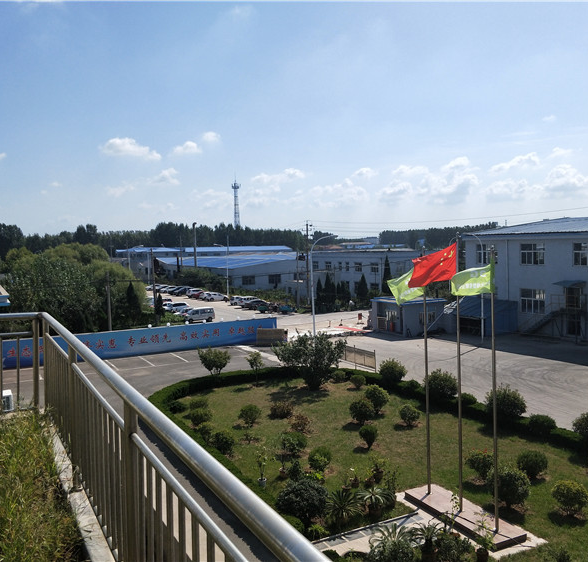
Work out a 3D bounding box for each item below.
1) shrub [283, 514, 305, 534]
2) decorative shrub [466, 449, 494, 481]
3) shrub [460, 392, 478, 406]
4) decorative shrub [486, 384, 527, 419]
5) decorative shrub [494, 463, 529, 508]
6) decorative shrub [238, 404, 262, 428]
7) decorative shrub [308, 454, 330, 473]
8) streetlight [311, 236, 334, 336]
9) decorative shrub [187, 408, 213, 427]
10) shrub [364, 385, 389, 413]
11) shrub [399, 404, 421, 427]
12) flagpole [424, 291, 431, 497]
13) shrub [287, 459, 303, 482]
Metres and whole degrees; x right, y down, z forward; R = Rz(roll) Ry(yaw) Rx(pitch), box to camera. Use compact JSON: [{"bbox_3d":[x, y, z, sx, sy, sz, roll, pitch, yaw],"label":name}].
[{"bbox_3d":[-0.200,7.930,17.500,0.980,0.780,0.980,-1,4,0],"label":"shrub"},{"bbox_3d":[7.323,7.197,21.146,1.080,1.100,1.080,-1,4,0],"label":"decorative shrub"},{"bbox_3d":[9.670,6.720,30.000,1.030,1.000,1.030,-1,4,0],"label":"shrub"},{"bbox_3d":[10.903,6.299,27.772,2.000,1.850,2.000,-1,4,0],"label":"decorative shrub"},{"bbox_3d":[7.355,6.981,18.479,1.369,1.546,1.369,-1,4,0],"label":"decorative shrub"},{"bbox_3d":[-2.416,7.400,29.566,1.285,1.224,1.246,-1,4,-5],"label":"decorative shrub"},{"bbox_3d":[1.120,7.480,22.600,0.950,0.920,0.950,-1,4,0],"label":"decorative shrub"},{"bbox_3d":[2.634,1.345,44.242,2.300,9.900,0.350,-3,4,-20],"label":"streetlight"},{"bbox_3d":[-4.941,7.209,28.716,1.203,0.821,1.203,-2,4,0],"label":"decorative shrub"},{"bbox_3d":[4.879,6.930,31.735,1.497,1.645,1.452,0,4,9],"label":"shrub"},{"bbox_3d":[6.306,7.309,29.374,1.168,1.170,1.133,0,4,12],"label":"shrub"},{"bbox_3d":[4.689,3.182,18.894,0.120,8.724,0.120,-1,4,0],"label":"flagpole"},{"bbox_3d":[0.090,7.550,21.500,0.650,0.980,0.650,-1,4,0],"label":"shrub"}]

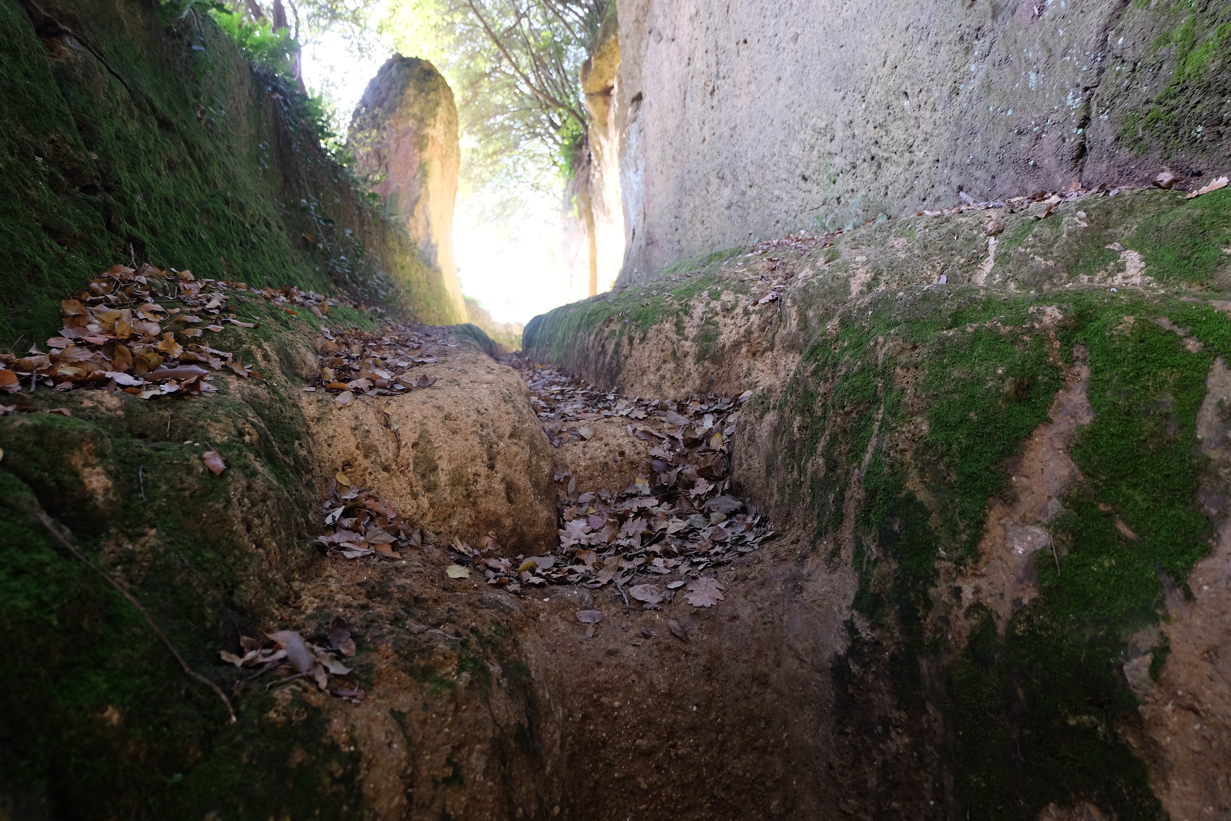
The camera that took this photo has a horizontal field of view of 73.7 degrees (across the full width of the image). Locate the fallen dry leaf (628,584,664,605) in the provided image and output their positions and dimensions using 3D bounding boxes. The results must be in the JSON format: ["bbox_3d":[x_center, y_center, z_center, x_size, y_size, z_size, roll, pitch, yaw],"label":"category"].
[{"bbox_3d":[0.057,0.328,1.474,0.077,0.012,0.049,14,24,34],"label":"fallen dry leaf"}]

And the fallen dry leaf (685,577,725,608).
[{"bbox_3d":[0.159,0.321,1.452,0.069,0.012,0.101,4,20,10],"label":"fallen dry leaf"}]

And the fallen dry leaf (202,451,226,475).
[{"bbox_3d":[-0.635,0.083,1.300,0.027,0.012,0.051,-14,53,-30],"label":"fallen dry leaf"}]

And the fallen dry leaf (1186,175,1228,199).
[{"bbox_3d":[1.154,-0.435,1.601,0.106,0.015,0.035,-24,35,-5],"label":"fallen dry leaf"}]

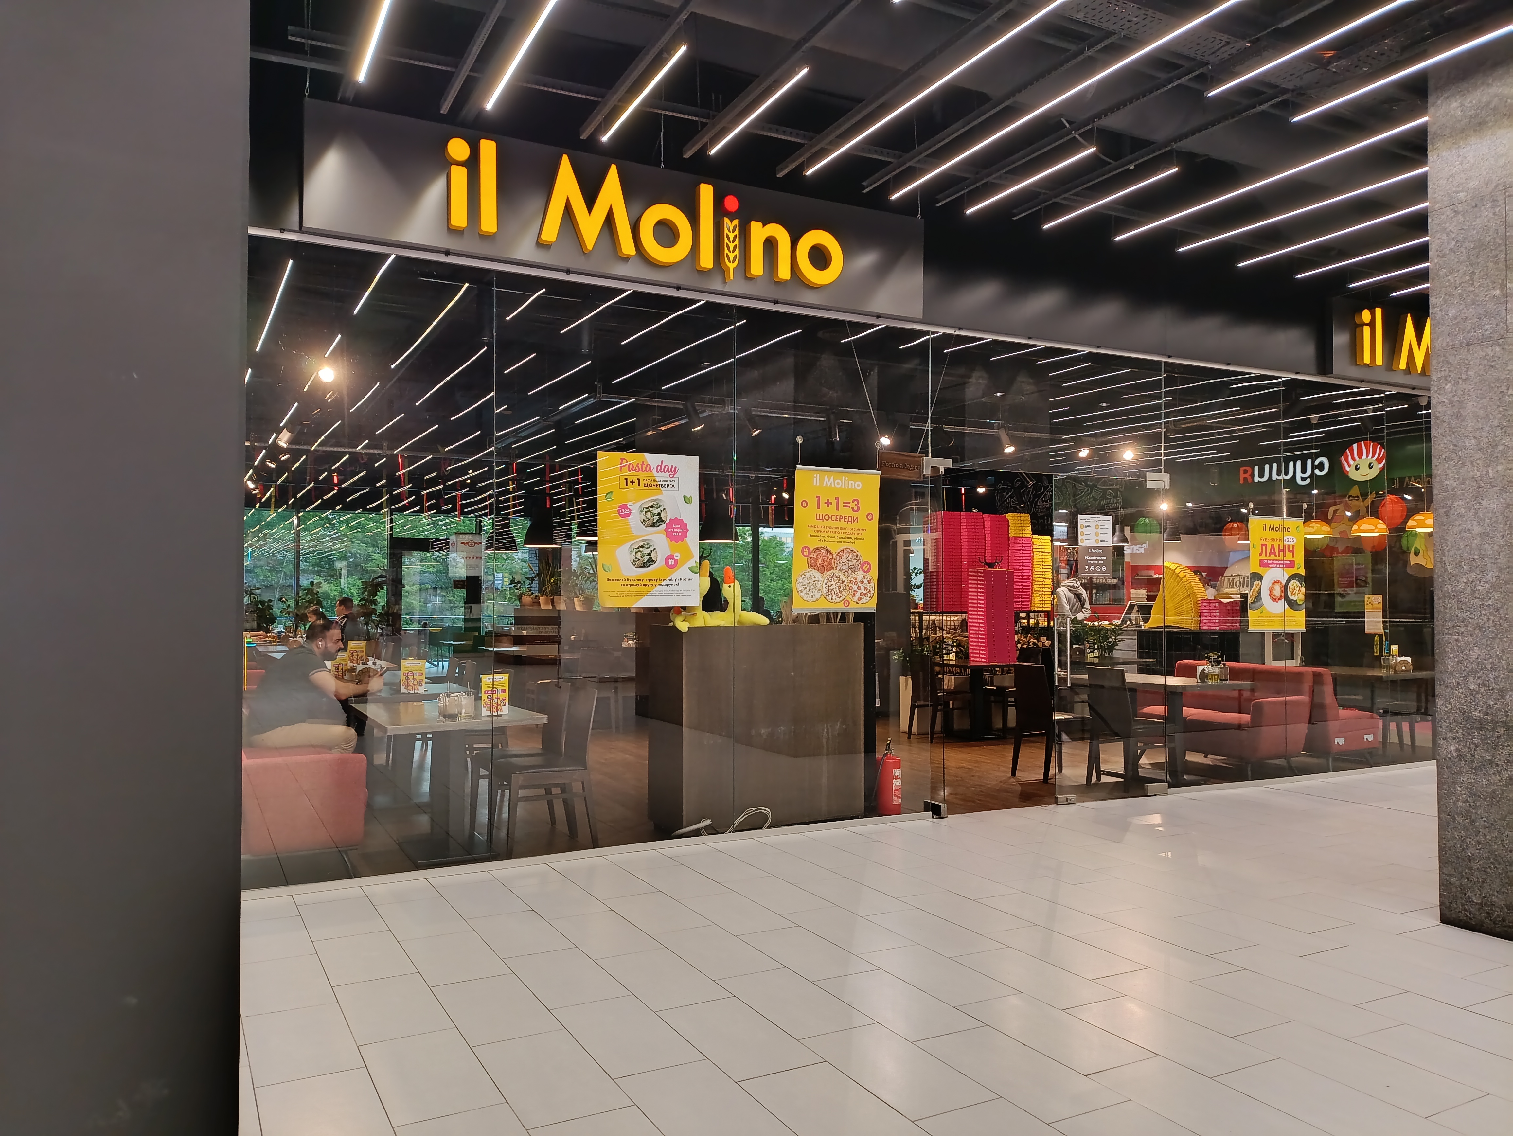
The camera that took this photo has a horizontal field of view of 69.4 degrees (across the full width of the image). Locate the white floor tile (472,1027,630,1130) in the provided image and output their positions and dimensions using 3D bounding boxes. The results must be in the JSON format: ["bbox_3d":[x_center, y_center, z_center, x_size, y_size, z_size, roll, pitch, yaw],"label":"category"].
[{"bbox_3d":[-0.599,1.466,3.184,0.300,0.010,0.595,1,-2,-28],"label":"white floor tile"}]

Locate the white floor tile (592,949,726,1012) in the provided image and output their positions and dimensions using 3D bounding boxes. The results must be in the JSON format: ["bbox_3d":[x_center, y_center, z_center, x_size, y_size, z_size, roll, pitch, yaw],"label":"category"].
[{"bbox_3d":[-0.344,1.487,3.974,0.300,0.010,0.595,1,-2,-28],"label":"white floor tile"}]

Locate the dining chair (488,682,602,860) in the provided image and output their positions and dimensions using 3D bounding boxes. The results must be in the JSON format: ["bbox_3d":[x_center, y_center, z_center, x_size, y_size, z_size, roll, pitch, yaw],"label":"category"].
[{"bbox_3d":[-1.179,1.091,6.084,0.530,0.900,0.430,1,-2,-28],"label":"dining chair"}]

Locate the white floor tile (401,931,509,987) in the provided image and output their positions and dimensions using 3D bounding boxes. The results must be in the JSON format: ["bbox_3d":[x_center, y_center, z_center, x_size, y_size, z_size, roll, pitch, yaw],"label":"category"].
[{"bbox_3d":[-1.159,1.491,4.178,0.300,0.010,0.600,1,-2,-28],"label":"white floor tile"}]

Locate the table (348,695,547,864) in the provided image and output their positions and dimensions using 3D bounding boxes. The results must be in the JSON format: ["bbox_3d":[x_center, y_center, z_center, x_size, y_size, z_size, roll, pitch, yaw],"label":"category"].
[{"bbox_3d":[-1.750,1.175,6.134,0.820,0.735,1.200,1,-2,-28],"label":"table"}]

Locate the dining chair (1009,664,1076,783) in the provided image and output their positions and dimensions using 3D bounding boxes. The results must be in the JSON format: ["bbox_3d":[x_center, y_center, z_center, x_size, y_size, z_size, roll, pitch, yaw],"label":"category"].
[{"bbox_3d":[2.274,1.181,8.431,0.500,0.870,0.430,1,-2,-28],"label":"dining chair"}]

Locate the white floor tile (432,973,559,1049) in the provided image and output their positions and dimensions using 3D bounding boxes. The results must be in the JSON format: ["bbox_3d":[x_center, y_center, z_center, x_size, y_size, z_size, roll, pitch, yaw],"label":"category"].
[{"bbox_3d":[-0.881,1.477,3.663,0.300,0.010,0.600,1,-2,-28],"label":"white floor tile"}]

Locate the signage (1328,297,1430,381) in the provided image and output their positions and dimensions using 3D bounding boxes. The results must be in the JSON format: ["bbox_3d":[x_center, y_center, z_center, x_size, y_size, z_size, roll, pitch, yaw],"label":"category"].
[{"bbox_3d":[6.239,-1.876,9.678,3.400,0.660,0.160,1,-2,-26],"label":"signage"}]

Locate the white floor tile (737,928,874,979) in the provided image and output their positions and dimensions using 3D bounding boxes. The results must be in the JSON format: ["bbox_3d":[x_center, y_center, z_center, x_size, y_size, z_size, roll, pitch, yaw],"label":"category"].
[{"bbox_3d":[0.189,1.494,4.235,0.300,0.010,0.600,1,-2,-28],"label":"white floor tile"}]

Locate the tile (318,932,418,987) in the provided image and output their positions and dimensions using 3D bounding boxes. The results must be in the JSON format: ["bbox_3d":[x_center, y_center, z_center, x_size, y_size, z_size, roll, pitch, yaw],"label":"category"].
[{"bbox_3d":[-1.504,1.491,4.179,0.300,0.010,0.600,1,-2,-28],"label":"tile"}]

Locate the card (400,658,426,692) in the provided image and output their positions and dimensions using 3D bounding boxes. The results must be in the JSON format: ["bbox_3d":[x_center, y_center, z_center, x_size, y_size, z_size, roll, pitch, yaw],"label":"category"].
[{"bbox_3d":[-2.263,0.719,7.214,0.155,0.218,0.030,0,-2,-3],"label":"card"}]

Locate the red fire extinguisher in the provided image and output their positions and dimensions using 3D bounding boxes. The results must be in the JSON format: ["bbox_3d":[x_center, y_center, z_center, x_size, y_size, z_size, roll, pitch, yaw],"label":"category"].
[{"bbox_3d":[0.843,1.326,6.912,0.160,0.490,0.160,0,-2,0],"label":"red fire extinguisher"}]

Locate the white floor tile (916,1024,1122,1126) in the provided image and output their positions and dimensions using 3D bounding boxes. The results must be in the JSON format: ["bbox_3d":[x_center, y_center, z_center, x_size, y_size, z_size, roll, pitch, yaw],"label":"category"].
[{"bbox_3d":[0.751,1.464,3.208,0.300,0.010,0.595,1,-2,-28],"label":"white floor tile"}]

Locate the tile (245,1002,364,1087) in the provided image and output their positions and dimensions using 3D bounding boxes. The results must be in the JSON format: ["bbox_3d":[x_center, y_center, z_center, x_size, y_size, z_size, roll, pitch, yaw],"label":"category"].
[{"bbox_3d":[-1.418,1.475,3.438,0.300,0.010,0.595,1,-2,-28],"label":"tile"}]

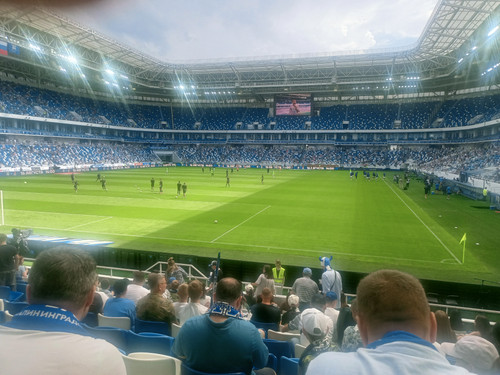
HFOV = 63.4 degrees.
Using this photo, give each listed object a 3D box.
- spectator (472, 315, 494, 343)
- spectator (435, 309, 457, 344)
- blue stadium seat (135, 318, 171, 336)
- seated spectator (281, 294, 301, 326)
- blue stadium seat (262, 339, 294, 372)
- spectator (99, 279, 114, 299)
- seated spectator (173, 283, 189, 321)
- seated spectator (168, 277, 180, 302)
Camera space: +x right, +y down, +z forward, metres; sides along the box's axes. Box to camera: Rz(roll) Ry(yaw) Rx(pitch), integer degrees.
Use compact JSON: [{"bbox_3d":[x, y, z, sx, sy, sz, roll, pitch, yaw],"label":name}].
[{"bbox_3d":[2.939,2.174,5.261,0.480,1.170,0.700,3,5,15],"label":"spectator"},{"bbox_3d":[2.276,1.998,4.917,0.470,1.240,0.750,3,6,15],"label":"spectator"},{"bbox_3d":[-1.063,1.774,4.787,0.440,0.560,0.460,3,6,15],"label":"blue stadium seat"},{"bbox_3d":[0.664,2.146,6.183,0.500,1.220,0.750,3,6,15],"label":"seated spectator"},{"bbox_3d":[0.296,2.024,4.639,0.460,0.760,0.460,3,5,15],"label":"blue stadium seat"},{"bbox_3d":[-2.362,2.057,7.020,0.450,1.120,0.700,3,6,15],"label":"spectator"},{"bbox_3d":[-0.923,1.958,5.996,0.420,1.210,0.680,3,5,15],"label":"seated spectator"},{"bbox_3d":[-1.396,2.360,7.913,0.420,1.220,0.650,3,5,15],"label":"seated spectator"}]

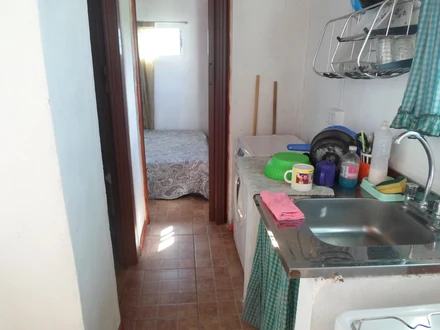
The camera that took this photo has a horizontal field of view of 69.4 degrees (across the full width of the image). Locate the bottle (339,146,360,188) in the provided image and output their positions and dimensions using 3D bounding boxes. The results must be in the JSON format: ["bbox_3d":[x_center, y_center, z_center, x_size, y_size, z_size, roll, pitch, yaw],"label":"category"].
[{"bbox_3d":[0.520,0.007,1.264,0.085,0.159,0.085,-1,18,-5],"label":"bottle"}]

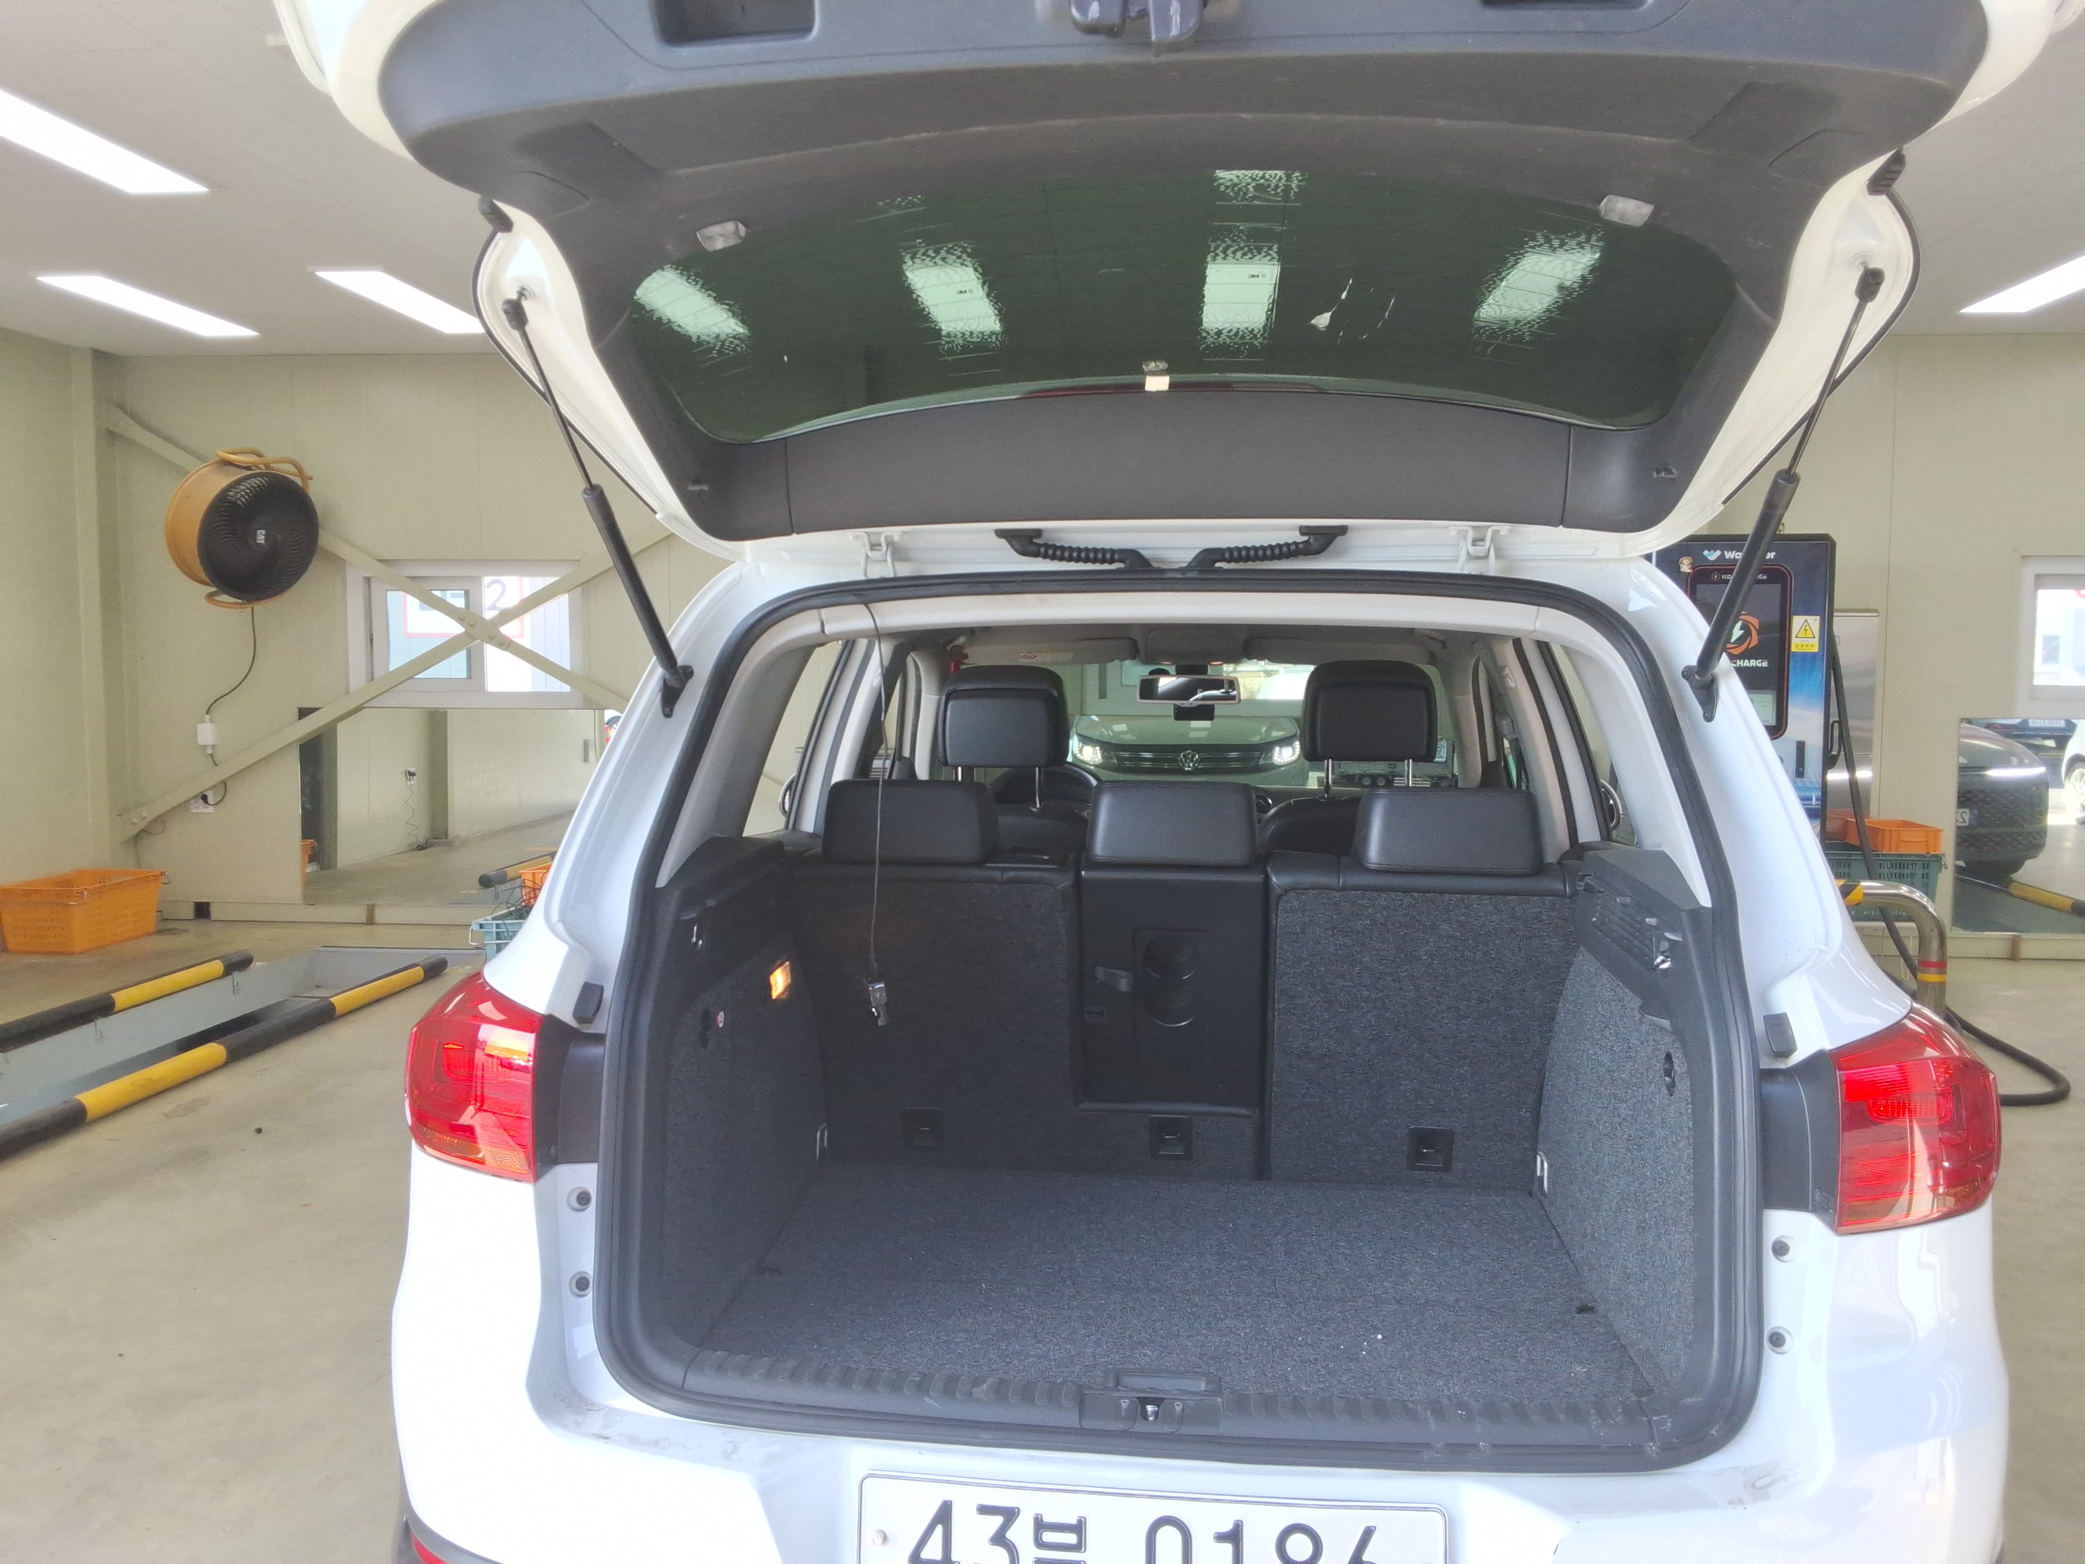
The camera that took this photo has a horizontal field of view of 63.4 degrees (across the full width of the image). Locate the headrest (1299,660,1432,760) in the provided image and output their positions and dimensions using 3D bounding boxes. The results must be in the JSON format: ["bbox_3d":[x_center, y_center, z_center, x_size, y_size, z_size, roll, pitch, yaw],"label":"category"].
[{"bbox_3d":[0.653,-0.140,3.370,0.265,0.205,0.125,1,4,6],"label":"headrest"}]

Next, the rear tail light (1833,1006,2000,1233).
[{"bbox_3d":[0.862,0.331,1.700,0.185,0.210,0.200,1,4,6],"label":"rear tail light"}]

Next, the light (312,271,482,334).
[{"bbox_3d":[-2.802,-2.129,7.529,0.305,0.040,1.265,1,4,4],"label":"light"}]

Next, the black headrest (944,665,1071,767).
[{"bbox_3d":[-0.077,-0.132,3.450,0.260,0.205,0.125,1,4,6],"label":"black headrest"}]

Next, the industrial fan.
[{"bbox_3d":[-3.988,-1.258,8.401,0.400,0.730,0.670,12,11,38],"label":"industrial fan"}]

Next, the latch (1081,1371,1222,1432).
[{"bbox_3d":[0.104,0.591,1.603,0.128,0.045,0.055,1,4,6],"label":"latch"}]

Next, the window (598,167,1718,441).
[{"bbox_3d":[0.119,-0.443,1.615,1.040,0.080,0.420,1,-13,6],"label":"window"}]

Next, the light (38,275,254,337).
[{"bbox_3d":[-3.996,-2.139,7.613,0.305,0.040,1.265,1,4,4],"label":"light"}]

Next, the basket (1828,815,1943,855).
[{"bbox_3d":[3.719,0.239,7.377,0.275,0.105,0.420,1,4,6],"label":"basket"}]

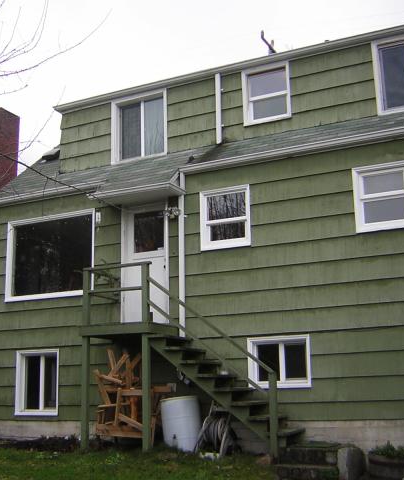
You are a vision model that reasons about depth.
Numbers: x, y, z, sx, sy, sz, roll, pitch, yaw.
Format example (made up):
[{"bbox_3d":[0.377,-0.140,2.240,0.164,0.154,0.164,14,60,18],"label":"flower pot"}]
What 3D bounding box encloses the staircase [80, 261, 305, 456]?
[{"bbox_3d":[-0.218,1.793,10.315,3.280,2.890,1.030,-7,-14,23],"label":"staircase"}]

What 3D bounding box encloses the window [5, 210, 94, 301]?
[{"bbox_3d":[-2.850,0.310,12.417,1.969,1.543,0.110,-7,-14,23],"label":"window"}]

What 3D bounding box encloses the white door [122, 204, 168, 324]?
[{"bbox_3d":[-0.986,0.446,11.570,0.940,2.180,0.110,-7,-14,23],"label":"white door"}]

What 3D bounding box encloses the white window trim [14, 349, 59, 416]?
[{"bbox_3d":[-2.961,2.562,11.970,0.947,1.155,0.100,-7,-14,23],"label":"white window trim"}]

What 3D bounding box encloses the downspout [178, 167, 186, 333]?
[{"bbox_3d":[-0.337,0.384,11.179,0.085,3.190,0.070,-7,-14,23],"label":"downspout"}]

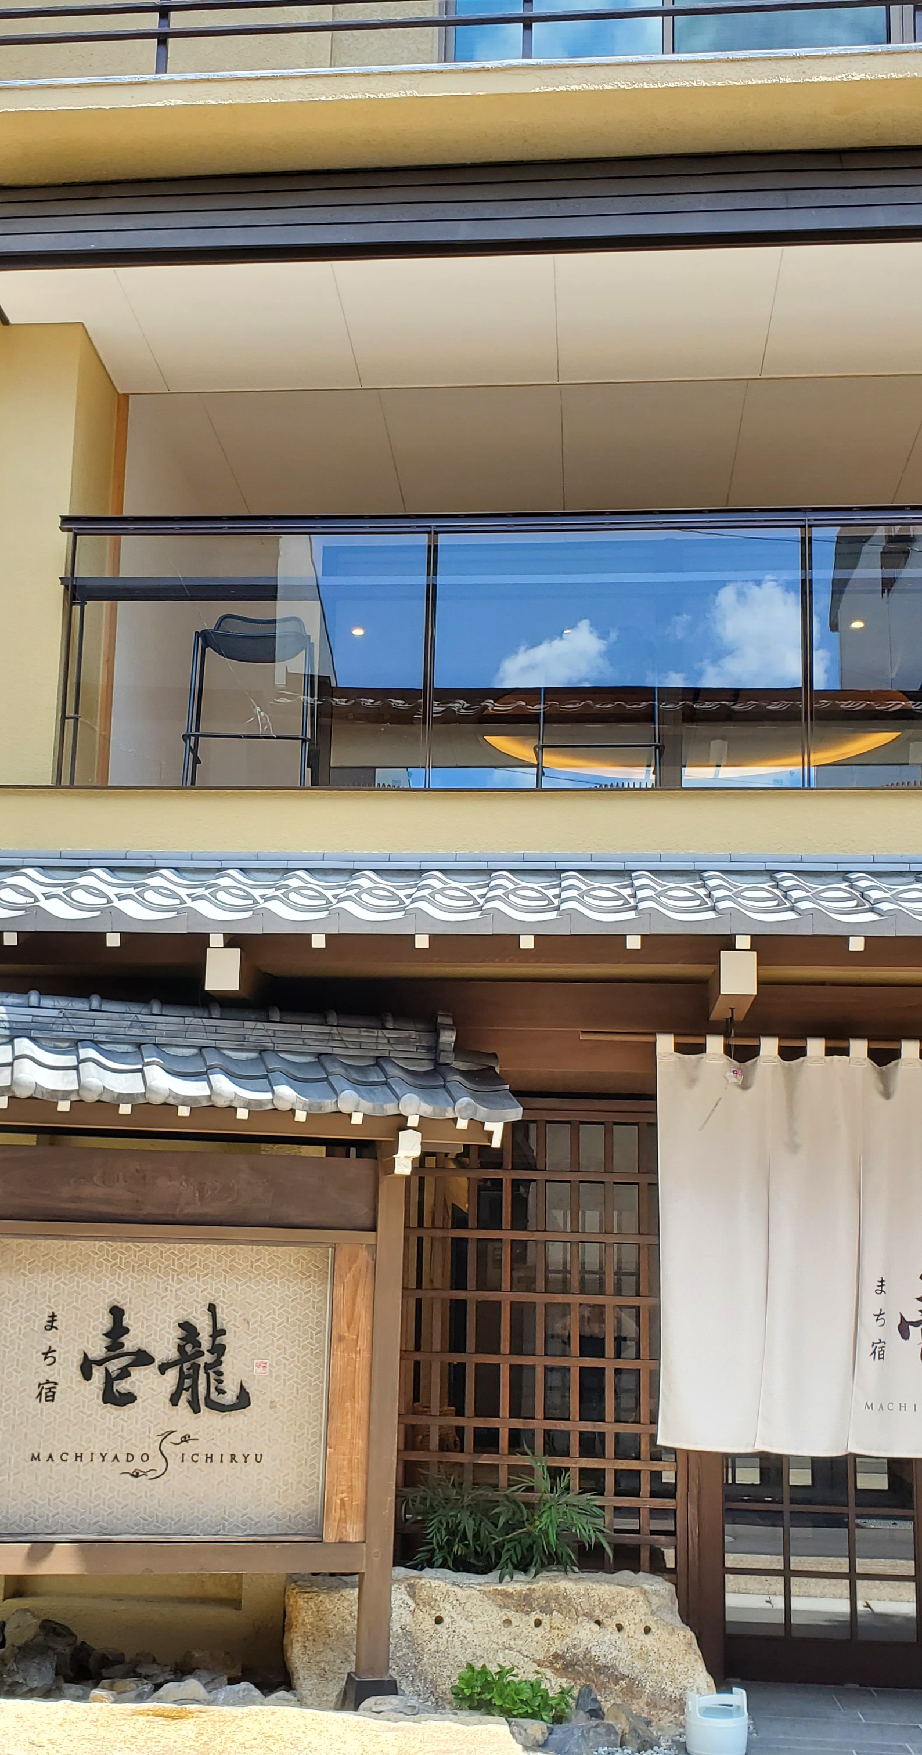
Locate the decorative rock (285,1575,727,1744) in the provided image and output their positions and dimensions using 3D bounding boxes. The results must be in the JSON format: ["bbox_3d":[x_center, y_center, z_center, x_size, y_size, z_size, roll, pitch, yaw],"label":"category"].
[{"bbox_3d":[0.145,2.691,6.185,1.420,0.480,0.520,0,-11,6],"label":"decorative rock"}]

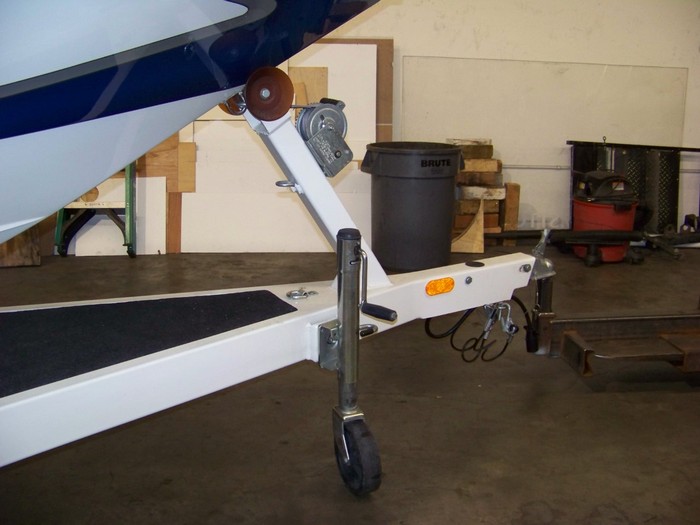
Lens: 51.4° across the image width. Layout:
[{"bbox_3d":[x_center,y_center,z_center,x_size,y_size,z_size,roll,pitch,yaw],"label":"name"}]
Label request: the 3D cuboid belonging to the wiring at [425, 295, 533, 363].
[{"bbox_3d":[0.471,0.246,2.577,0.510,0.225,0.110,-9,17,-32],"label":"wiring"}]

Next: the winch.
[{"bbox_3d":[-0.078,-0.358,2.082,0.185,0.210,0.155,-9,17,-32],"label":"winch"}]

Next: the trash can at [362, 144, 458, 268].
[{"bbox_3d":[0.391,-0.354,4.562,0.640,0.736,0.590,0,14,0],"label":"trash can"}]

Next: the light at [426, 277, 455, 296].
[{"bbox_3d":[0.289,0.077,2.325,0.118,0.055,0.024,-9,17,-32],"label":"light"}]

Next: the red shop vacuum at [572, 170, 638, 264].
[{"bbox_3d":[1.633,-0.297,4.700,0.460,0.560,0.460,-9,17,-34],"label":"red shop vacuum"}]

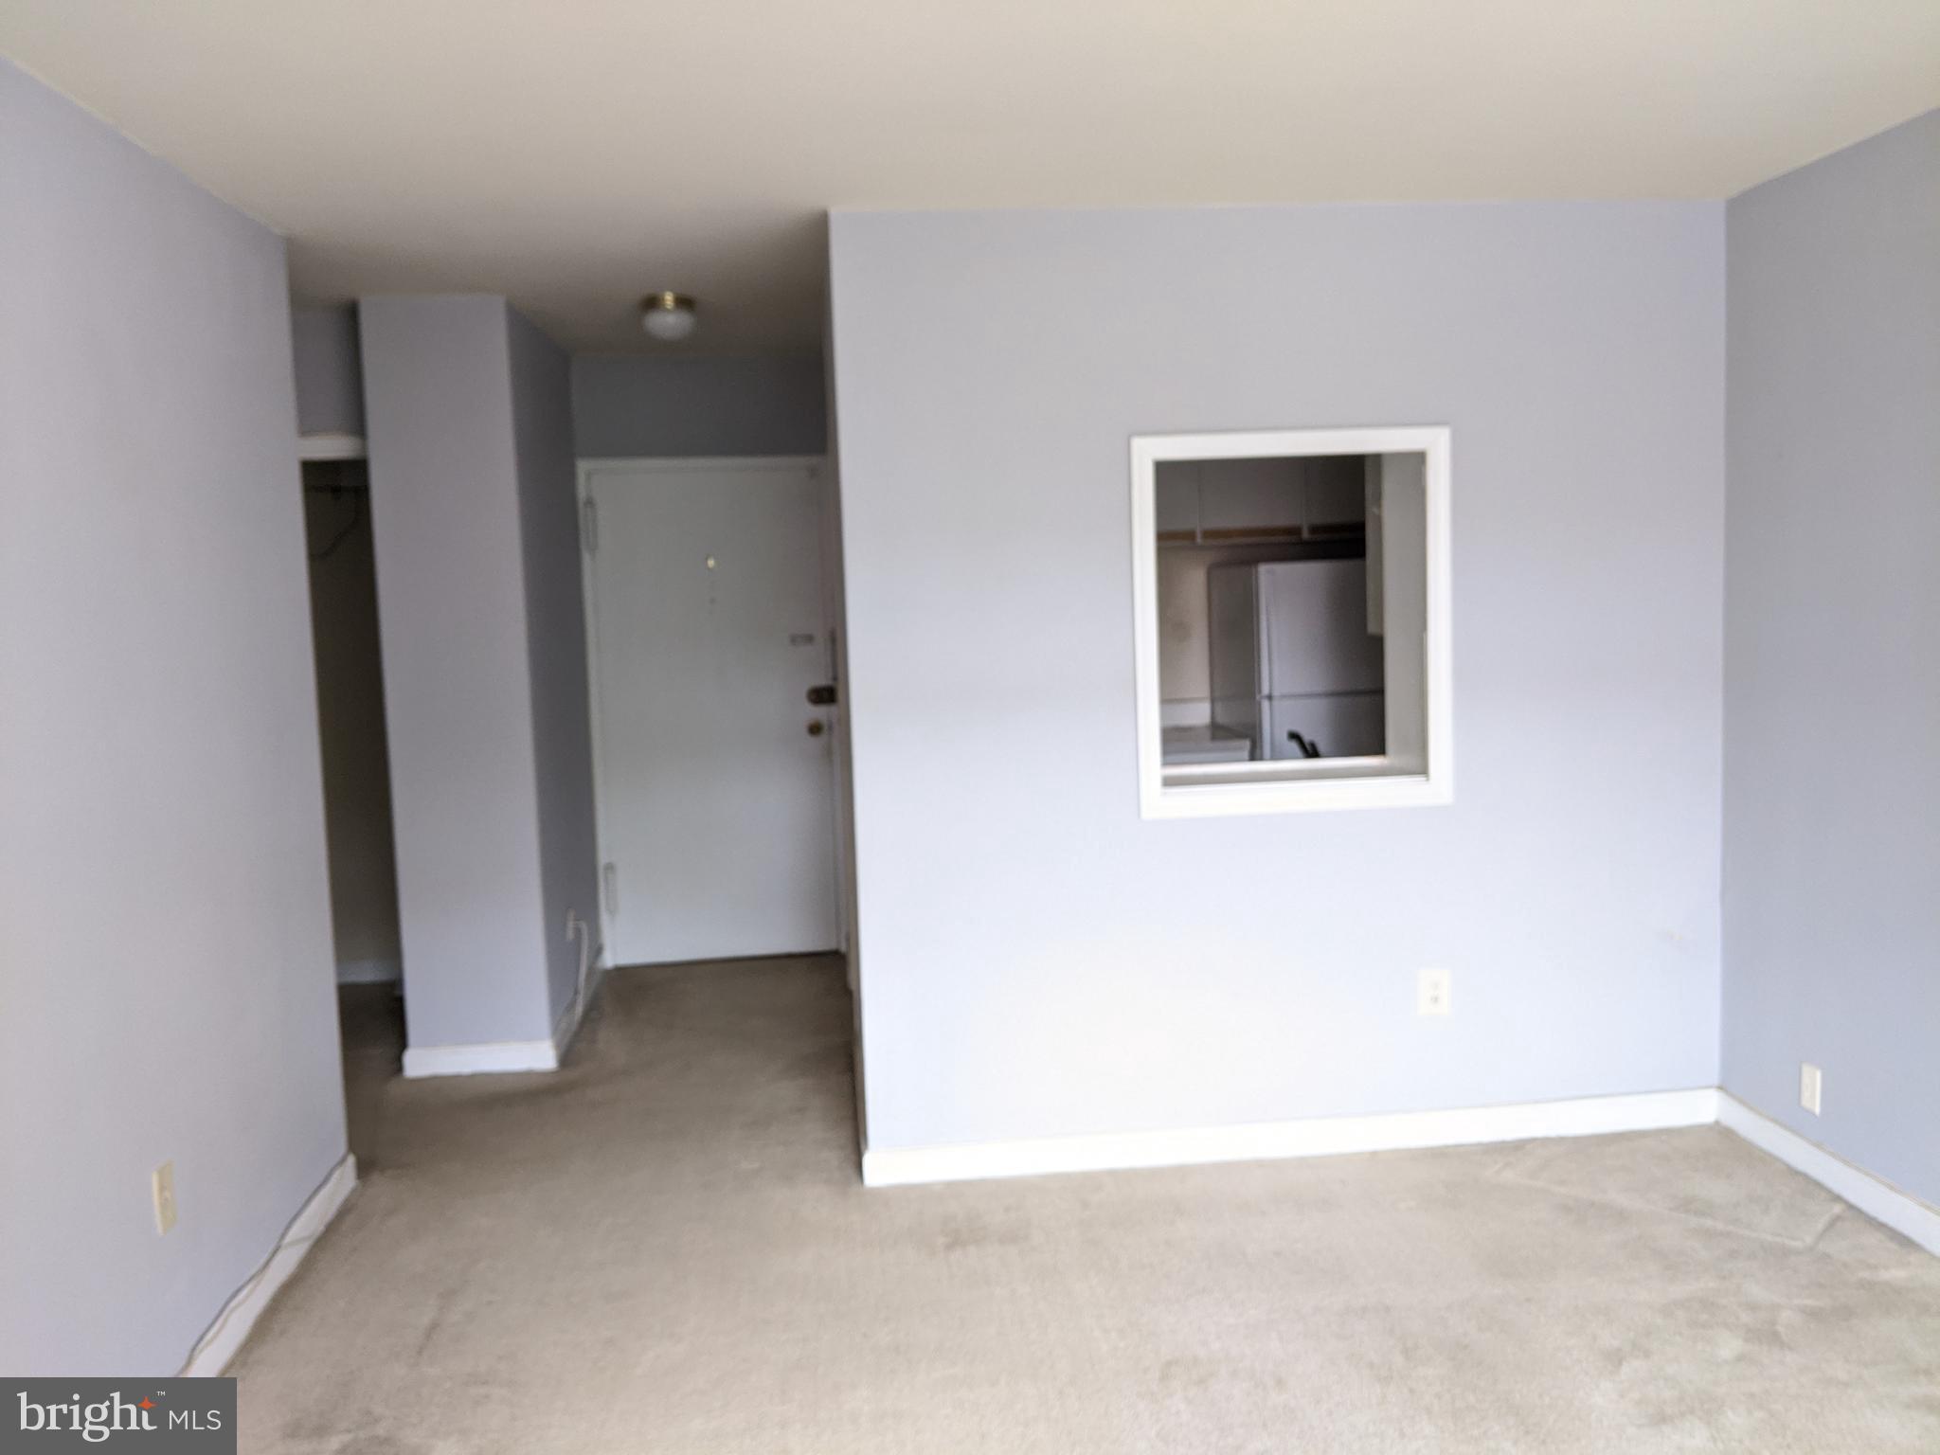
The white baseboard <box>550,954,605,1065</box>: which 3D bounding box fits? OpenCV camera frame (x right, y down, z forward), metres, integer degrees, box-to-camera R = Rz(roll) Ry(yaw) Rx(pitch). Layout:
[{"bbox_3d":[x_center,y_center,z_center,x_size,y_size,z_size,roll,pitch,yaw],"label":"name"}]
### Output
[{"bbox_3d":[-1.419,1.003,5.563,0.018,0.104,1.280,-3,6,-6],"label":"white baseboard"}]

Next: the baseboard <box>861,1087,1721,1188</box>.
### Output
[{"bbox_3d":[0.889,1.084,4.028,2.344,0.102,0.018,-3,6,-6],"label":"baseboard"}]

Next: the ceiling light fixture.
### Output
[{"bbox_3d":[-0.956,-1.294,4.808,0.182,0.130,0.182,-3,6,-6],"label":"ceiling light fixture"}]

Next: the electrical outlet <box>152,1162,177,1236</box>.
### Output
[{"bbox_3d":[-1.544,0.901,2.900,0.010,0.120,0.075,-3,6,-6],"label":"electrical outlet"}]

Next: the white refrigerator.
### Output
[{"bbox_3d":[1.396,0.132,5.959,0.708,1.567,0.688,-3,6,-6],"label":"white refrigerator"}]

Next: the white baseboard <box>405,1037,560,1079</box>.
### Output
[{"bbox_3d":[-1.584,1.075,4.912,0.478,0.104,0.018,-3,6,-6],"label":"white baseboard"}]

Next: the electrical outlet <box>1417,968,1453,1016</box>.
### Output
[{"bbox_3d":[1.242,0.708,4.033,0.078,0.120,0.010,-3,6,-6],"label":"electrical outlet"}]

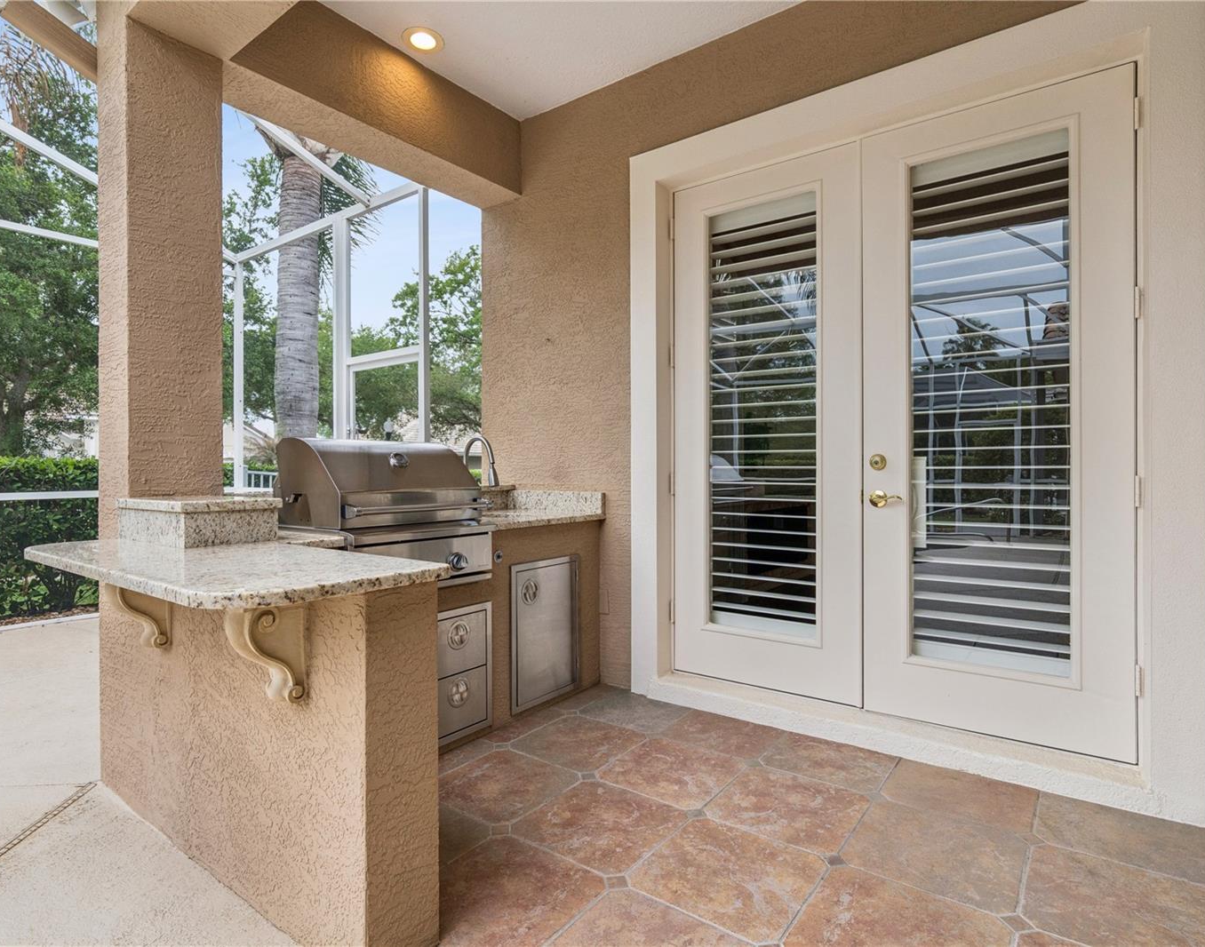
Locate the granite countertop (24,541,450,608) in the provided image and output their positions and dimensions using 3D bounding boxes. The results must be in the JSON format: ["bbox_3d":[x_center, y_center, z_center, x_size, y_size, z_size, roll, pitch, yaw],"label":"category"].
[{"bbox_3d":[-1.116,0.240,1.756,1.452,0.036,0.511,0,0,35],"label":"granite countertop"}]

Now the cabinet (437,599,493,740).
[{"bbox_3d":[-0.766,0.821,2.693,0.485,0.534,0.384,0,0,35],"label":"cabinet"}]

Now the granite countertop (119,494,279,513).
[{"bbox_3d":[-1.339,0.103,2.111,0.482,0.034,0.322,0,0,35],"label":"granite countertop"}]

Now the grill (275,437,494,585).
[{"bbox_3d":[-0.861,0.163,2.559,0.578,0.599,0.719,0,0,35],"label":"grill"}]

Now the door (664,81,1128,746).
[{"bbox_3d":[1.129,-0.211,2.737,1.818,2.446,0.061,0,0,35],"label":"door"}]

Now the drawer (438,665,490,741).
[{"bbox_3d":[-0.747,0.941,2.680,0.429,0.242,0.313,0,0,35],"label":"drawer"}]

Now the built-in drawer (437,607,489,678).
[{"bbox_3d":[-0.747,0.694,2.680,0.429,0.243,0.313,0,0,35],"label":"built-in drawer"}]

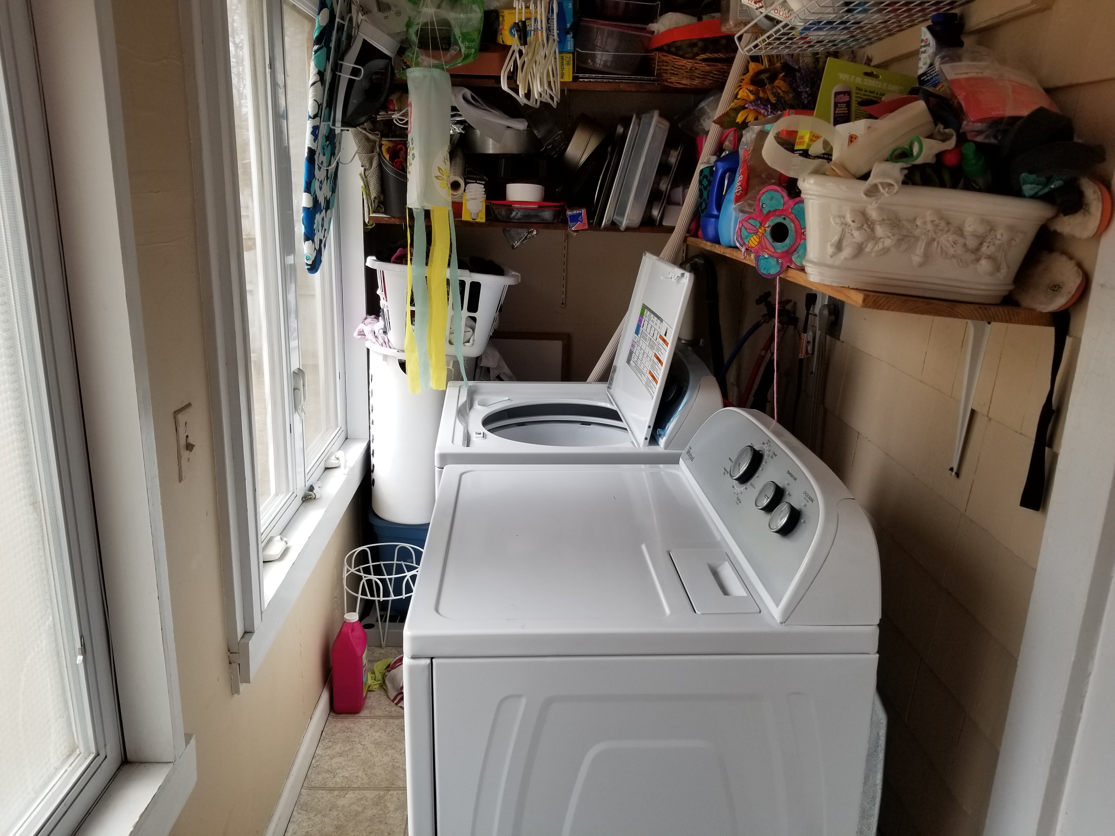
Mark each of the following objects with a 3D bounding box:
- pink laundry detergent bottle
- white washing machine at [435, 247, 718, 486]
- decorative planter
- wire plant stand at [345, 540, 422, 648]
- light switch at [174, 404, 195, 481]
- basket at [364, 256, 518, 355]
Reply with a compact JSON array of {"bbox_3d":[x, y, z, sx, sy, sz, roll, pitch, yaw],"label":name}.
[{"bbox_3d":[-0.618,0.713,2.495,0.095,0.295,0.125,1,15,-3],"label":"pink laundry detergent bottle"},{"bbox_3d":[0.030,0.232,2.347,0.690,1.335,0.700,0,15,-6],"label":"white washing machine"},{"bbox_3d":[0.489,-0.251,1.184,0.335,0.145,0.150,6,15,-4],"label":"decorative planter"},{"bbox_3d":[-0.541,0.626,2.664,0.260,0.380,0.260,1,15,-3],"label":"wire plant stand"},{"bbox_3d":[-0.603,0.040,1.375,0.018,0.115,0.070,1,15,-3],"label":"light switch"},{"bbox_3d":[-0.362,-0.384,2.876,0.475,0.270,0.560,5,15,-4],"label":"basket"}]

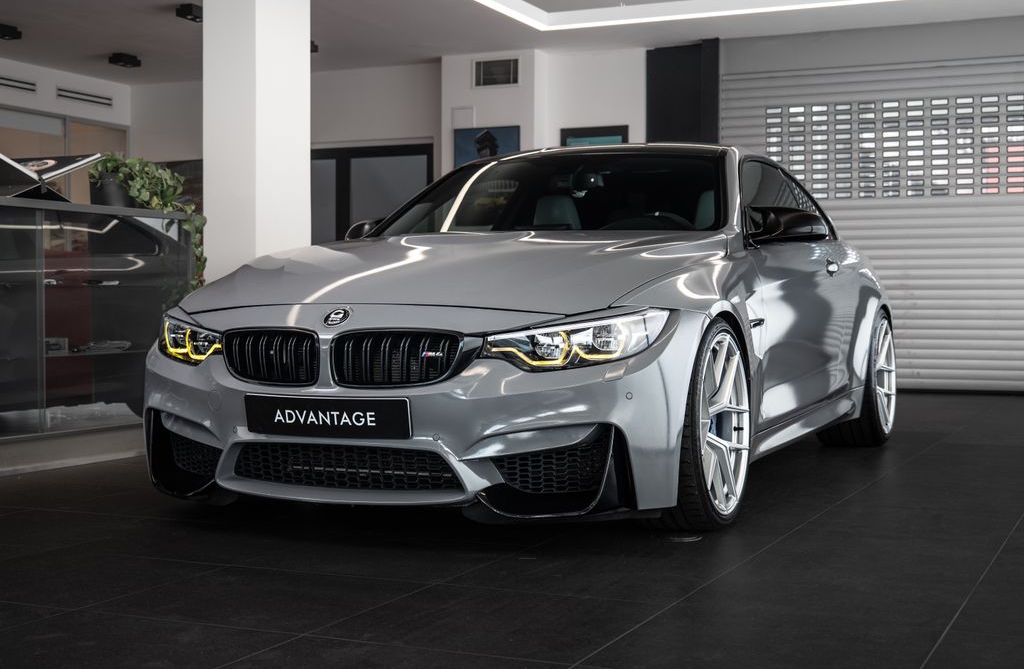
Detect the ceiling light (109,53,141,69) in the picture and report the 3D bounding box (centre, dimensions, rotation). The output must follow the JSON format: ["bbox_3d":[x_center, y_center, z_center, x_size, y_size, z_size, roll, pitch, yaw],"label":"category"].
[{"bbox_3d":[-3.283,-2.328,11.590,0.130,0.085,0.260,1,2,26],"label":"ceiling light"}]

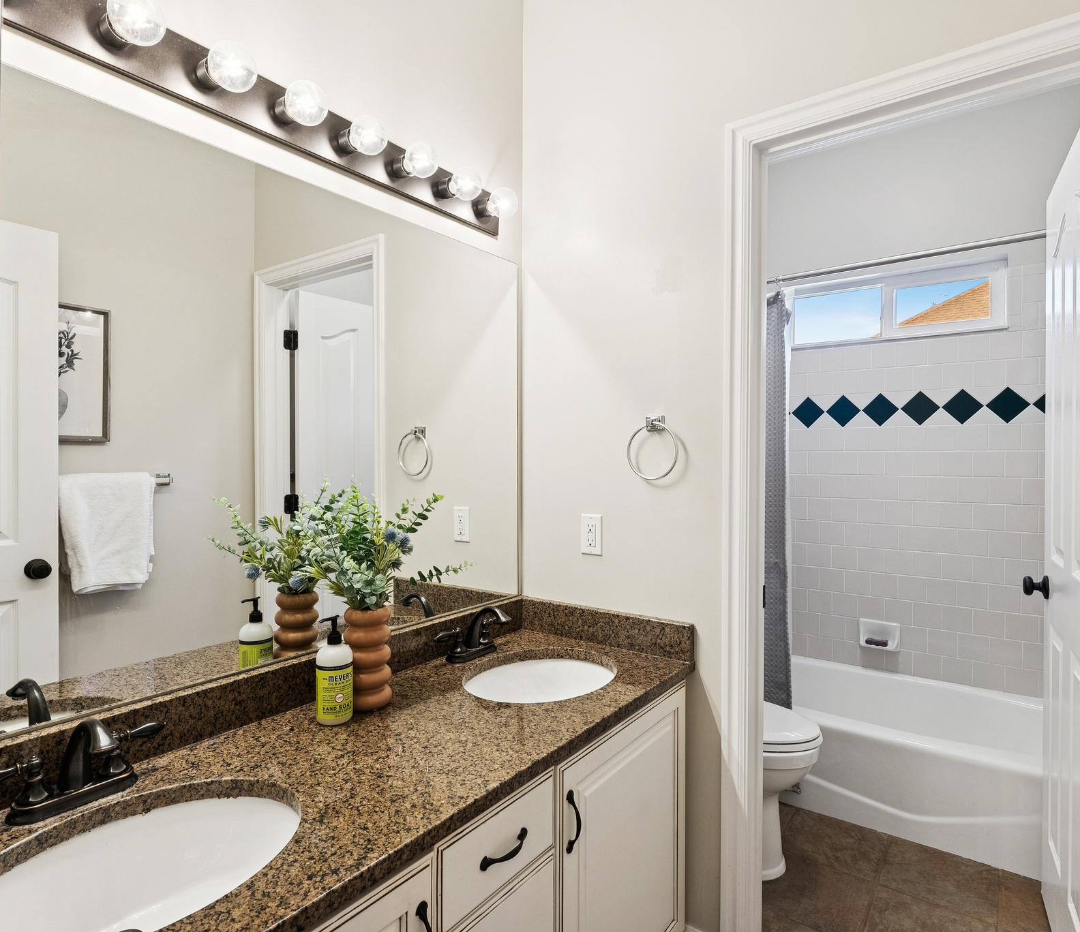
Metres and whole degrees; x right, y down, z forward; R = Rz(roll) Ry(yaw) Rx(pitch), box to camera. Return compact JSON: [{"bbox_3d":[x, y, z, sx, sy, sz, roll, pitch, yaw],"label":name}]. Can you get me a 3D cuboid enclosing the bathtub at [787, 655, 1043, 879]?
[{"bbox_3d":[1.312,1.103,2.530,1.520,0.337,0.780,0,0,36],"label":"bathtub"}]

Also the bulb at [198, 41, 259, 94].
[{"bbox_3d":[-0.561,-0.715,1.121,0.110,0.080,0.080,0,0,36],"label":"bulb"}]

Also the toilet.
[{"bbox_3d":[0.616,0.919,2.200,0.720,0.740,0.430,0,1,37],"label":"toilet"}]

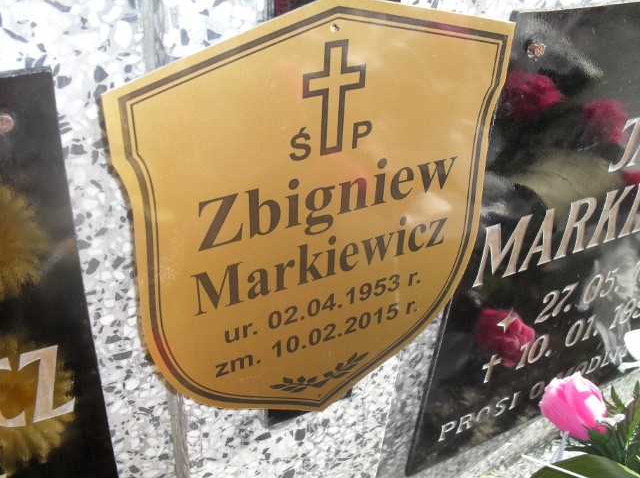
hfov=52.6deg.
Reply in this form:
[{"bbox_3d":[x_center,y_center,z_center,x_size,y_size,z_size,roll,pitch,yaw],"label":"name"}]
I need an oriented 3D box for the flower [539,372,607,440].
[{"bbox_3d":[0.207,0.136,0.530,0.052,0.055,0.052,-22,12,15],"label":"flower"}]

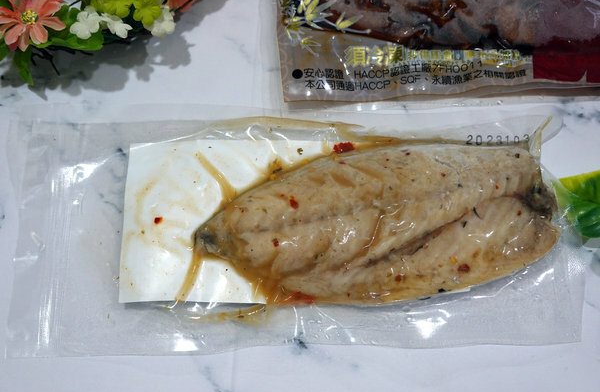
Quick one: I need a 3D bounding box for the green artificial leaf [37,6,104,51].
[{"bbox_3d":[-0.128,-0.093,0.510,0.037,0.012,0.022,-6,82,-1],"label":"green artificial leaf"}]

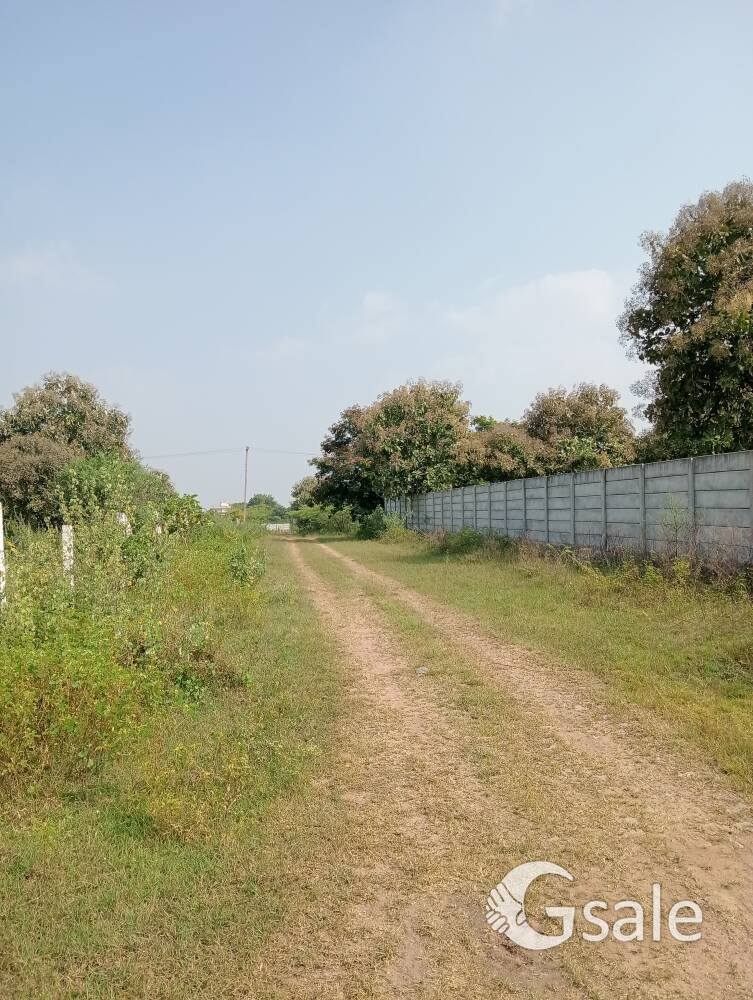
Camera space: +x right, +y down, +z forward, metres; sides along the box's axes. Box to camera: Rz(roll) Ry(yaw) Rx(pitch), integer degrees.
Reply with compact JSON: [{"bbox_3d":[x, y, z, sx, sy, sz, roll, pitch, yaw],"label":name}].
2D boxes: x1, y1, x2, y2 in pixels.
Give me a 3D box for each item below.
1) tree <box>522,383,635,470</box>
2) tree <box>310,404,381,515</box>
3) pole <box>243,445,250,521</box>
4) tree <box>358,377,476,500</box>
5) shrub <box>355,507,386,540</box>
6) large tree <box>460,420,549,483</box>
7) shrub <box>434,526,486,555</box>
[{"bbox_3d":[6.845,-1.051,27.449,3.900,5.880,3.900,0,-1,-8],"label":"tree"},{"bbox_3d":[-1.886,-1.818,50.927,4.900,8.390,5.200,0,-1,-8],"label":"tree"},{"bbox_3d":[-10.583,-0.821,65.938,0.220,7.080,0.220,0,-1,-8],"label":"pole"},{"bbox_3d":[2.139,-2.169,44.423,6.300,8.790,6.300,0,-1,-8],"label":"tree"},{"bbox_3d":[-0.293,1.342,47.483,1.700,1.920,1.700,0,-1,-8],"label":"shrub"},{"bbox_3d":[5.365,-0.661,33.953,3.900,5.350,3.900,0,-1,-8],"label":"large tree"},{"bbox_3d":[3.006,1.450,28.991,1.800,1.000,1.500,0,-1,-8],"label":"shrub"}]

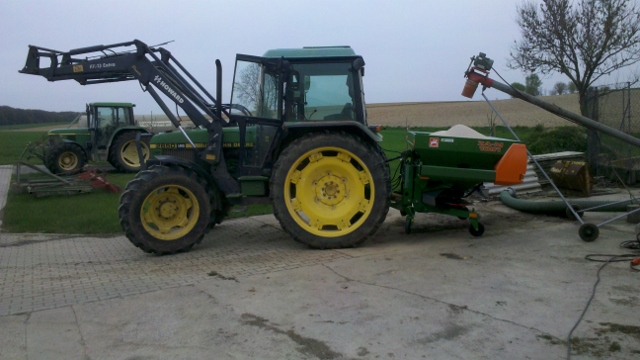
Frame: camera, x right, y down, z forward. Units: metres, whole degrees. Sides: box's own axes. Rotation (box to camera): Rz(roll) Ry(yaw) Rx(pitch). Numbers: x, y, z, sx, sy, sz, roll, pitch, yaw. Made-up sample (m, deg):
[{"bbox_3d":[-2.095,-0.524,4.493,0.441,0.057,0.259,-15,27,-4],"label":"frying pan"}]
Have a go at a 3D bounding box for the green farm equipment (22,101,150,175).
[{"bbox_3d":[-8.720,-1.550,19.850,4.600,2.780,2.100,-4,7,-23],"label":"green farm equipment"}]

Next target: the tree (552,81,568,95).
[{"bbox_3d":[70.860,-27.166,150.000,4.600,4.200,4.600,-1,6,0],"label":"tree"}]

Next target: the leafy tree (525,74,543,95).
[{"bbox_3d":[62.905,-28.138,150.000,5.000,6.600,5.000,-1,6,0],"label":"leafy tree"}]

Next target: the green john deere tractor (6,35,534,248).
[{"bbox_3d":[-0.740,-0.530,7.600,6.800,2.820,2.100,-1,6,5],"label":"green john deere tractor"}]

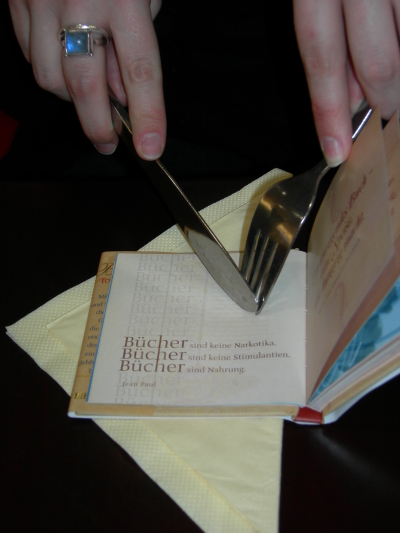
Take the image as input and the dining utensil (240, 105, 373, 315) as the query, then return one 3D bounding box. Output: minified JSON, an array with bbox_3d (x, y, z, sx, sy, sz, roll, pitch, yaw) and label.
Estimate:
[{"bbox_3d":[0.062,-0.071,0.425,0.021,0.195,0.025,14,15,-42],"label":"dining utensil"}]

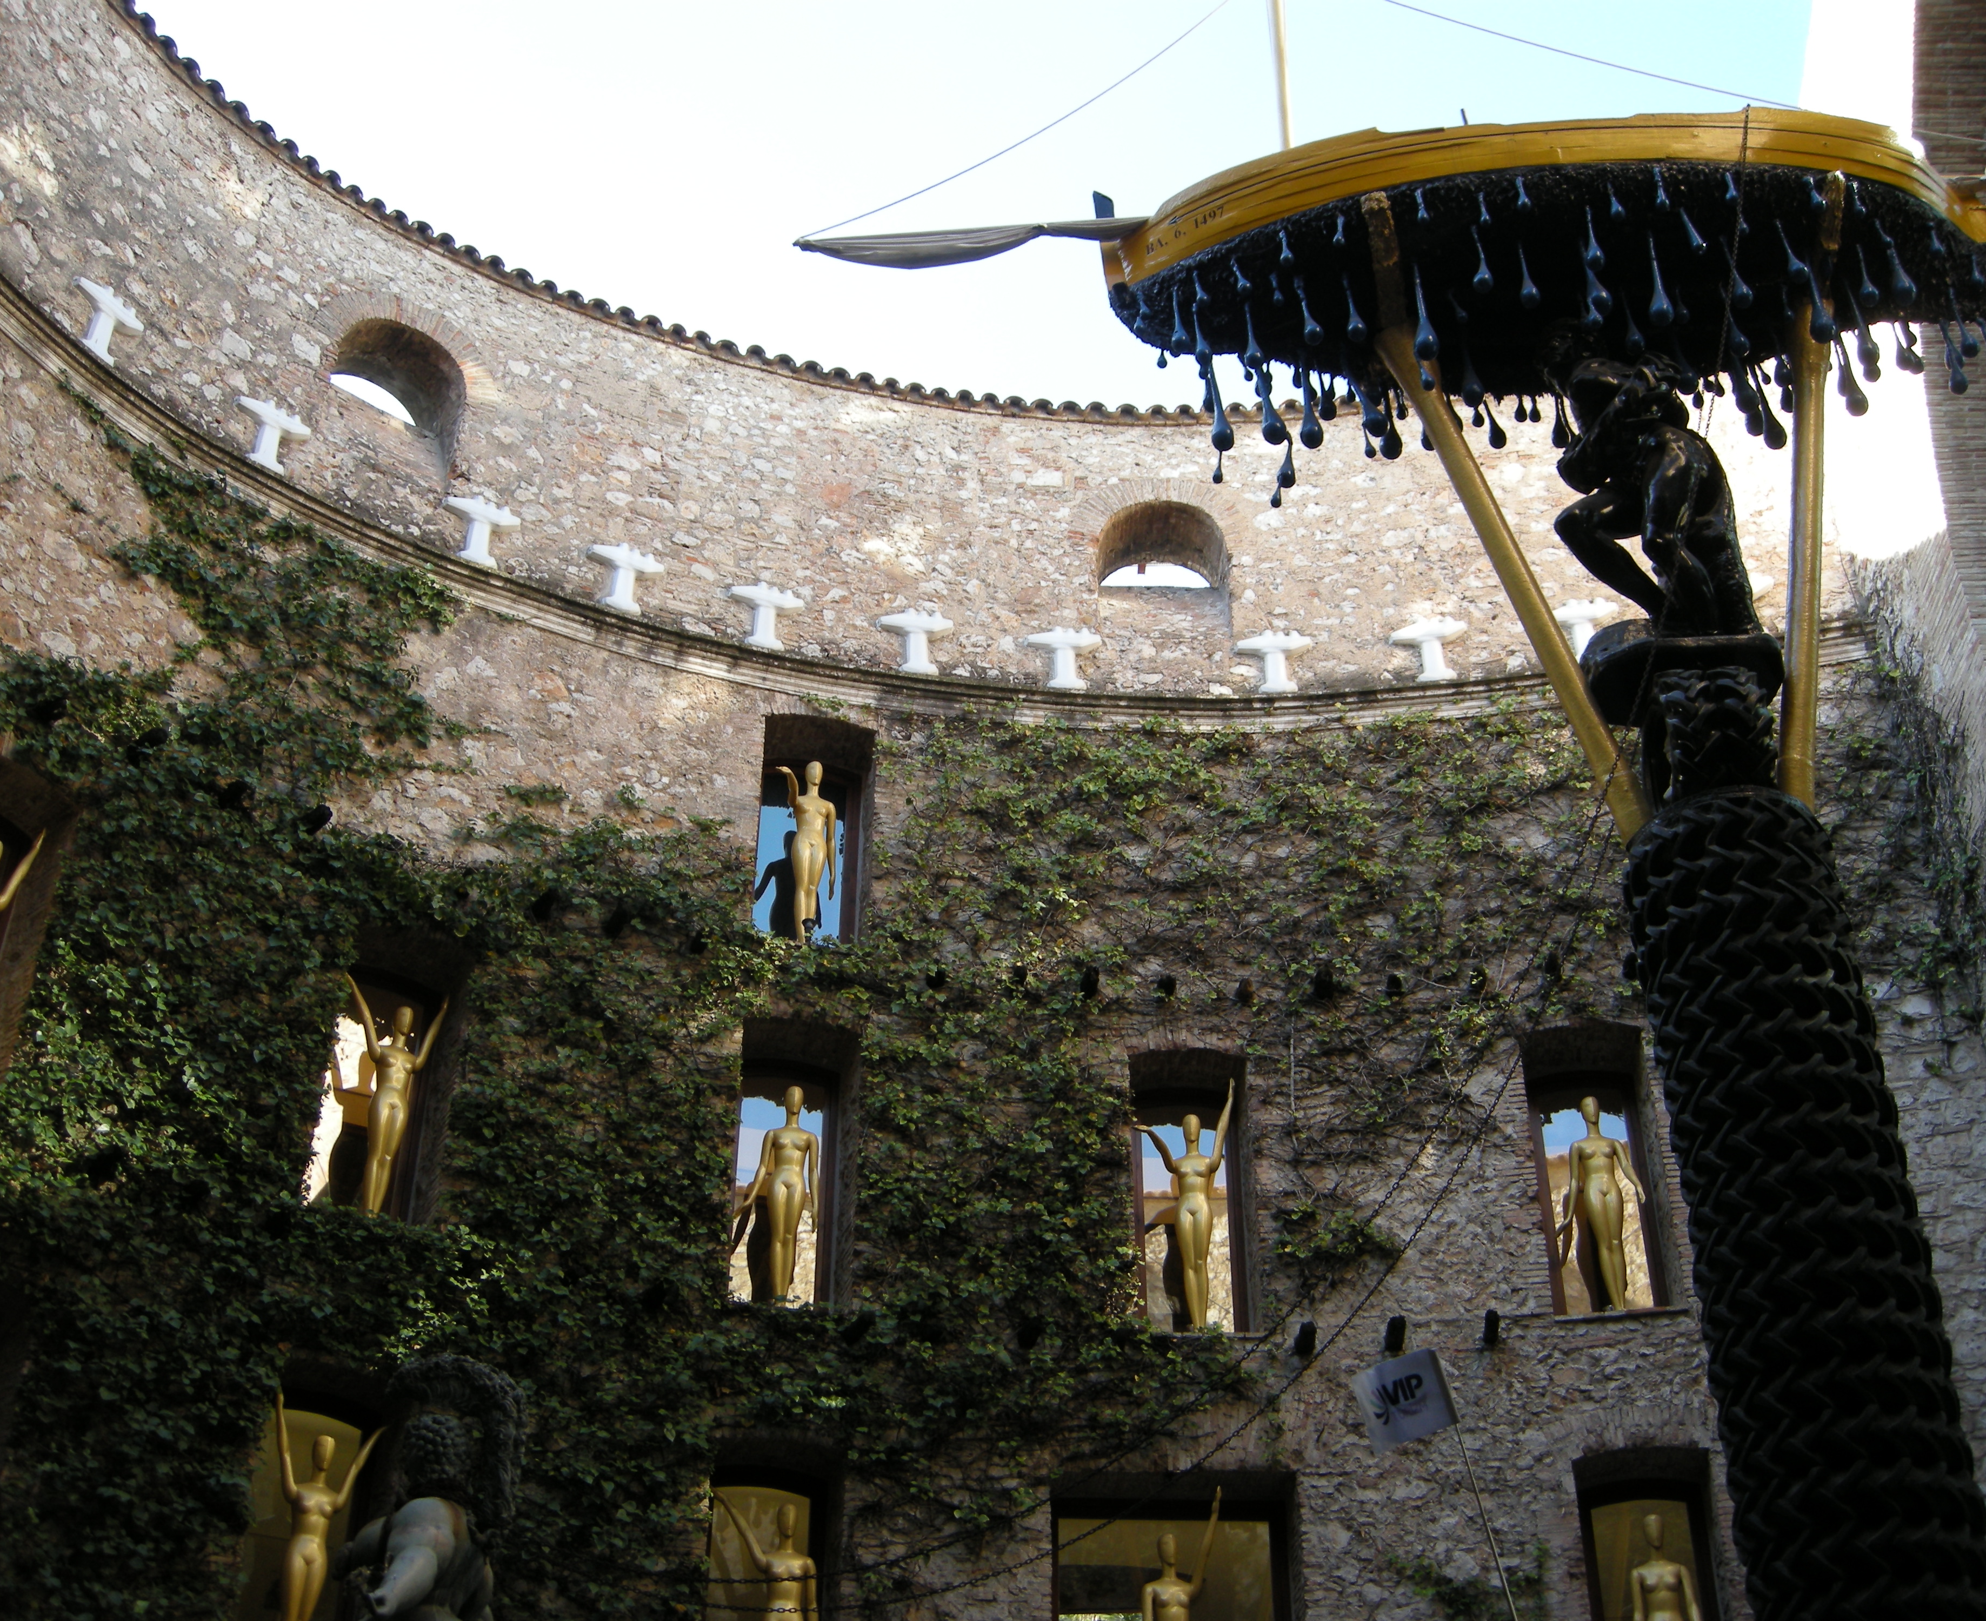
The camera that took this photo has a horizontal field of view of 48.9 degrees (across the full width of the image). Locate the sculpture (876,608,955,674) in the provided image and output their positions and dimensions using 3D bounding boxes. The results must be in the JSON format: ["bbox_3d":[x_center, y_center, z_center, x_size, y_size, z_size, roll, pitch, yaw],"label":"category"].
[{"bbox_3d":[-0.641,-1.384,18.477,0.660,0.660,0.320,7,-32,-11],"label":"sculpture"}]

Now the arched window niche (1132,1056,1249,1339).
[{"bbox_3d":[1.492,2.964,16.628,0.880,2.270,0.550,1,-32,-1],"label":"arched window niche"}]

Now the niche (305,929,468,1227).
[{"bbox_3d":[-4.279,2.040,15.181,0.870,2.220,0.550,20,-37,-28],"label":"niche"}]

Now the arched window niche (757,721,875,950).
[{"bbox_3d":[-1.494,0.307,17.483,0.890,2.060,0.600,10,-33,-14],"label":"arched window niche"}]

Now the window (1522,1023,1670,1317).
[{"bbox_3d":[4.506,2.717,16.230,0.900,2.280,0.550,-5,-32,10],"label":"window"}]

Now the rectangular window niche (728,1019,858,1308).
[{"bbox_3d":[-1.449,2.710,15.989,0.890,2.180,0.600,10,-33,-14],"label":"rectangular window niche"}]

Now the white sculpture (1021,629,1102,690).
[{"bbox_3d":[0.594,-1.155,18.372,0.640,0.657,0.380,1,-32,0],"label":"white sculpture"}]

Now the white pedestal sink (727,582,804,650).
[{"bbox_3d":[-2.029,-1.671,19.287,0.710,0.670,0.420,11,-29,-19],"label":"white pedestal sink"}]

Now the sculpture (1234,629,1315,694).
[{"bbox_3d":[2.411,-1.225,18.678,0.660,0.660,0.320,-1,-32,3],"label":"sculpture"}]

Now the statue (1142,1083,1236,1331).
[{"bbox_3d":[1.481,2.959,16.306,0.720,2.010,0.360,0,-32,1],"label":"statue"}]

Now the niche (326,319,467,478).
[{"bbox_3d":[-5.024,-3.195,17.851,1.150,1.500,0.750,25,-39,-34],"label":"niche"}]

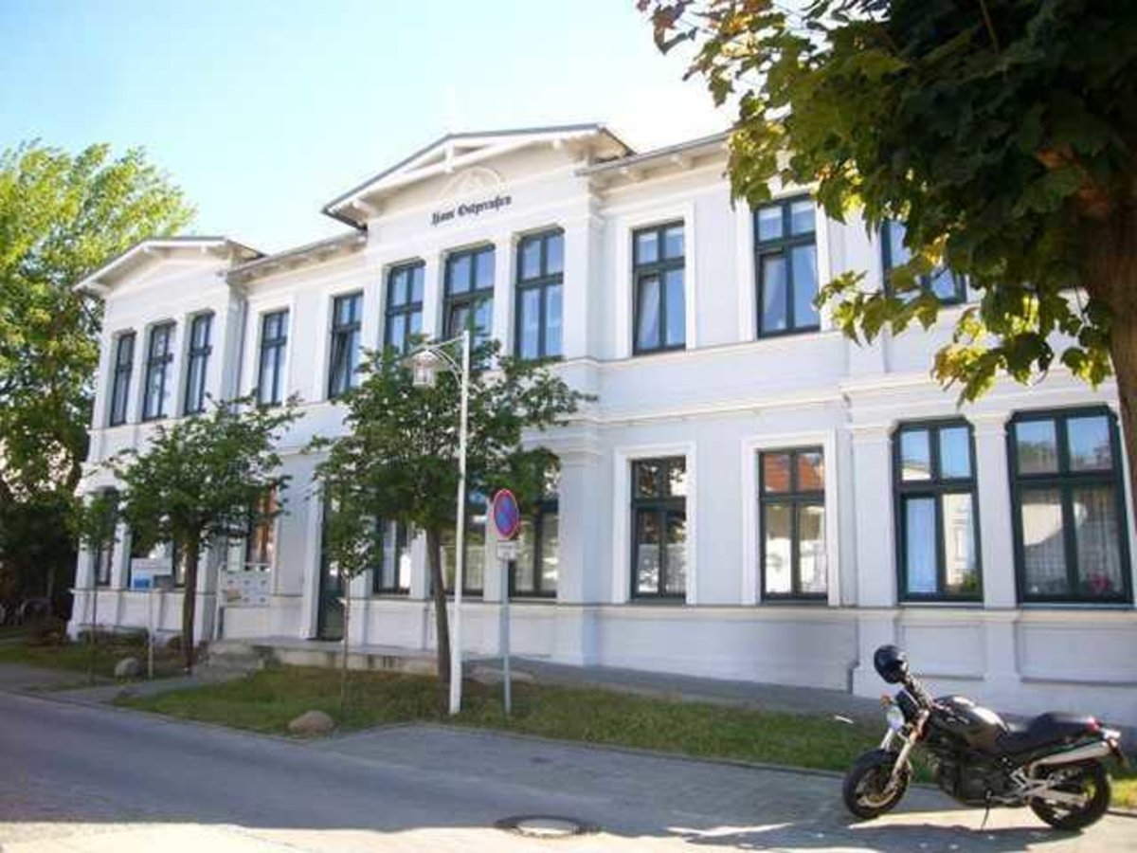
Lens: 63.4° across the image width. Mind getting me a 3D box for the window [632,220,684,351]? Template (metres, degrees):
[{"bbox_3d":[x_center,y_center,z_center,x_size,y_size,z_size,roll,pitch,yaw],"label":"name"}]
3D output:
[{"bbox_3d":[1.495,-2.292,15.232,0.956,2.171,0.150,-6,-12,32],"label":"window"}]

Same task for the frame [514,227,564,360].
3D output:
[{"bbox_3d":[-0.503,-2.299,16.053,0.983,2.283,0.150,-6,-12,32],"label":"frame"}]

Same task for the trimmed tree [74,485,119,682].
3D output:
[{"bbox_3d":[-7.199,2.384,13.939,0.618,2.857,0.618,6,-11,-26],"label":"trimmed tree"}]

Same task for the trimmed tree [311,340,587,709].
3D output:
[{"bbox_3d":[-1.558,1.179,11.978,3.552,4.709,3.552,2,-10,-7],"label":"trimmed tree"}]

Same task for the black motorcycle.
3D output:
[{"bbox_3d":[3.108,2.404,7.016,2.060,1.240,0.750,-1,-10,10],"label":"black motorcycle"}]

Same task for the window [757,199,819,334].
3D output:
[{"bbox_3d":[3.326,-2.454,13.998,0.998,2.181,0.150,-6,-11,31],"label":"window"}]

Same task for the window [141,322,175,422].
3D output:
[{"bbox_3d":[-9.466,-1.303,21.344,1.046,2.214,0.150,-6,-11,31],"label":"window"}]

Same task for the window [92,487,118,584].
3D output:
[{"bbox_3d":[-11.101,2.655,22.031,0.822,2.283,0.150,-6,-12,32],"label":"window"}]

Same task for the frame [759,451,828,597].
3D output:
[{"bbox_3d":[3.255,1.416,13.353,1.002,2.194,0.150,-6,-11,31],"label":"frame"}]

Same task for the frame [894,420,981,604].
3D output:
[{"bbox_3d":[4.788,1.072,11.948,1.052,2.358,0.150,-6,-11,31],"label":"frame"}]

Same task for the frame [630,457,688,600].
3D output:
[{"bbox_3d":[1.413,1.589,14.553,0.964,2.184,0.150,-6,-12,32],"label":"frame"}]

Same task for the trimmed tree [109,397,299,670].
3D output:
[{"bbox_3d":[-6.355,1.778,16.007,3.110,4.664,3.110,5,-11,-21],"label":"trimmed tree"}]

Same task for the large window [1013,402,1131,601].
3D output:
[{"bbox_3d":[6.062,0.947,11.168,1.236,2.352,0.150,-6,-11,31],"label":"large window"}]

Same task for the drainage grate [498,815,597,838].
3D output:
[{"bbox_3d":[-0.166,2.962,6.839,0.750,0.040,0.750,1,-10,0],"label":"drainage grate"}]

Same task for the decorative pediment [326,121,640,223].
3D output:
[{"bbox_3d":[-1.931,-4.667,16.865,6.273,1.100,0.900,-6,-11,31],"label":"decorative pediment"}]

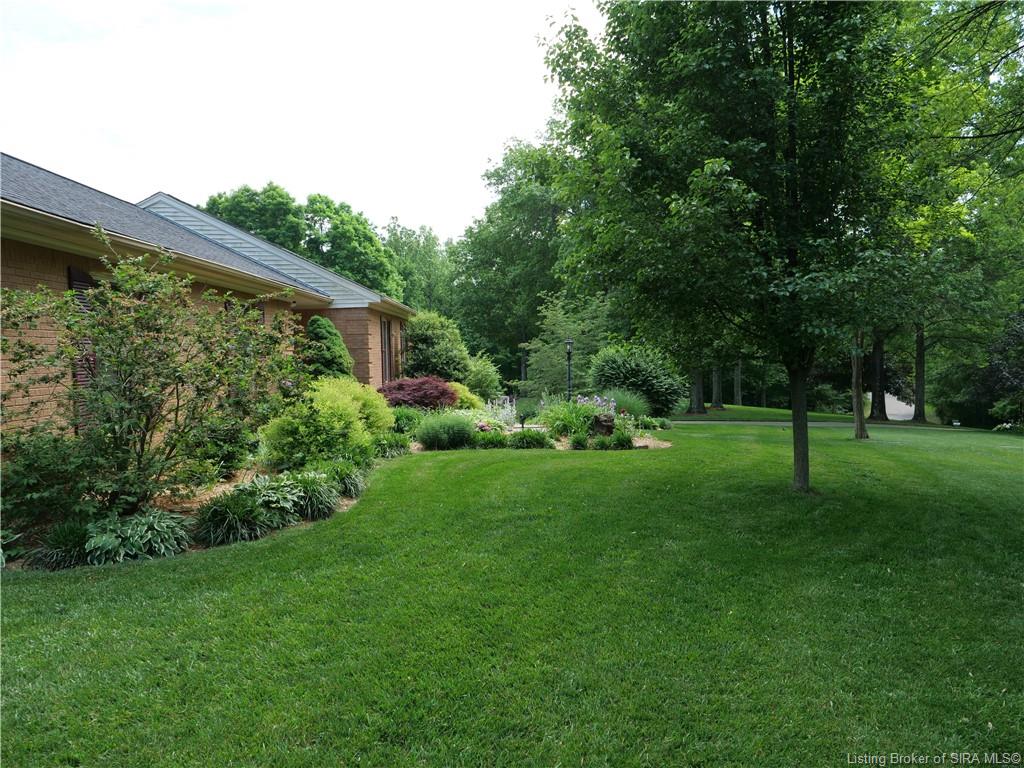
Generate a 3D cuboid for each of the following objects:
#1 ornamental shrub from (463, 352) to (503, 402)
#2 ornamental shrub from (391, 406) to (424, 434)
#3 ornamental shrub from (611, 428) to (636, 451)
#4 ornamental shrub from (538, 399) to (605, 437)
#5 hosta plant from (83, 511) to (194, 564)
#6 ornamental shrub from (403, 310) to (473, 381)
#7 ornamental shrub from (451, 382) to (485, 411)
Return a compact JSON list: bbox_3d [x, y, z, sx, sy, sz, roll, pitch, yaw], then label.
[{"bbox_3d":[-0.735,0.009,18.300,1.050,1.500,1.050,0,3,0],"label":"ornamental shrub"},{"bbox_3d":[-1.887,0.723,12.700,0.650,0.570,0.620,0,3,0],"label":"ornamental shrub"},{"bbox_3d":[1.794,0.889,11.410,0.410,0.348,0.380,-1,3,0],"label":"ornamental shrub"},{"bbox_3d":[1.148,0.613,13.700,1.250,0.700,1.050,0,3,0],"label":"ornamental shrub"},{"bbox_3d":[-2.938,1.152,5.569,0.800,0.360,0.660,-2,4,-26],"label":"hosta plant"},{"bbox_3d":[-2.025,-0.611,19.300,1.900,2.650,1.900,0,3,0],"label":"ornamental shrub"},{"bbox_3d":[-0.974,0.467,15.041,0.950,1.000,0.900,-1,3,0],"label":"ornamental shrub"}]

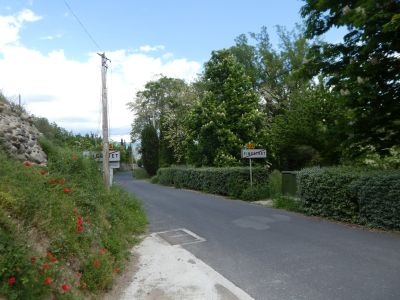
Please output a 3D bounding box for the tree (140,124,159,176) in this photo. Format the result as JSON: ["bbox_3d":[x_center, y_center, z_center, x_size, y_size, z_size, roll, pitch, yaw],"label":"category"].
[{"bbox_3d":[-4.797,0.039,26.500,1.750,5.170,1.750,-3,-2,0],"label":"tree"}]

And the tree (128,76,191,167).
[{"bbox_3d":[-4.125,-2.720,30.500,7.400,11.070,7.200,-3,-2,0],"label":"tree"}]

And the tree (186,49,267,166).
[{"bbox_3d":[1.850,-2.482,19.000,5.600,9.210,5.600,-3,-2,0],"label":"tree"}]

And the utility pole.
[{"bbox_3d":[-3.654,-1.055,10.700,0.420,5.490,0.320,-3,-2,0],"label":"utility pole"}]

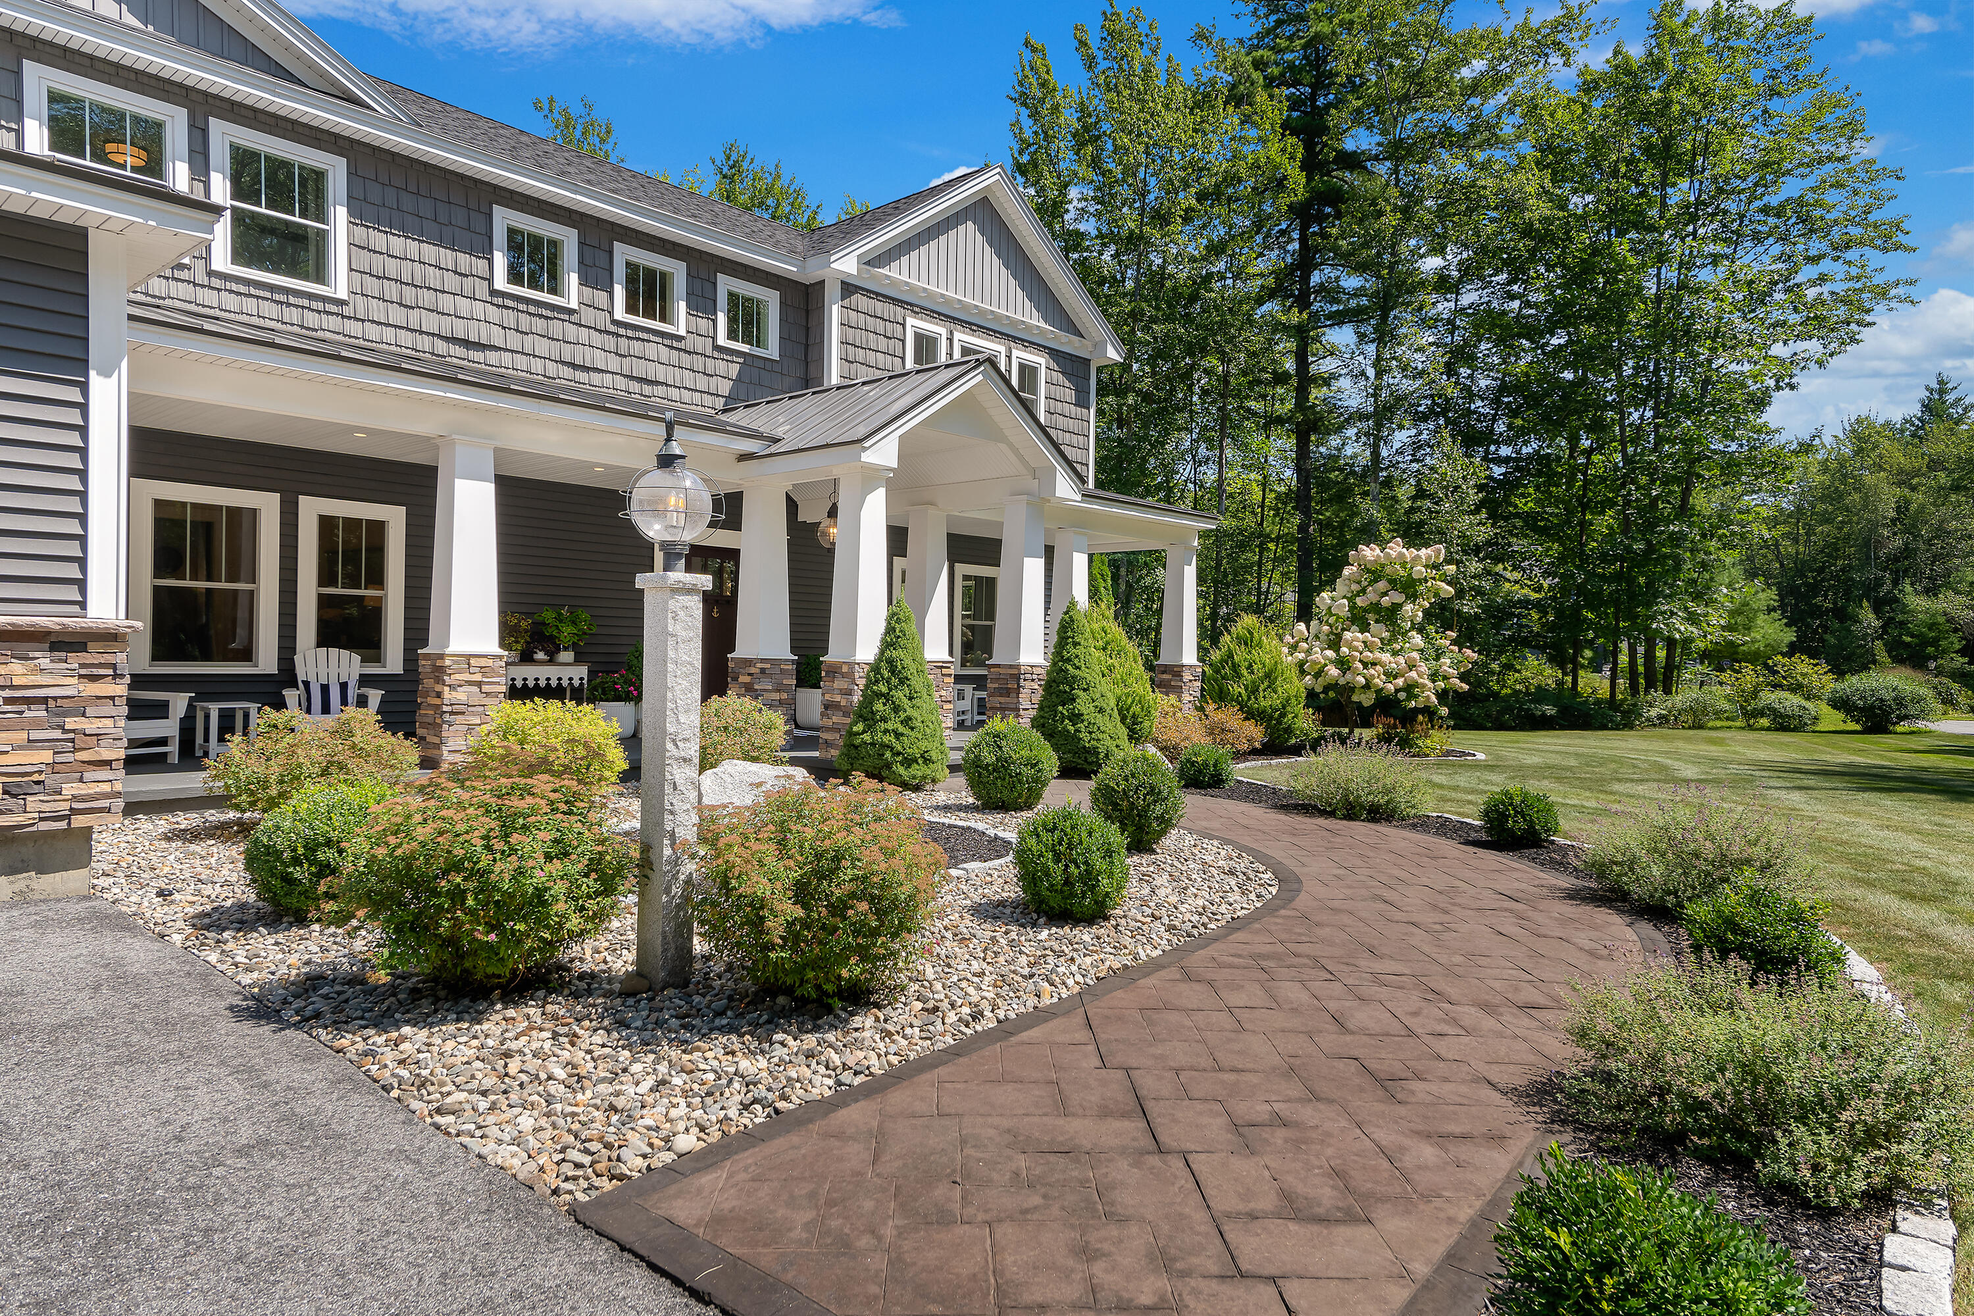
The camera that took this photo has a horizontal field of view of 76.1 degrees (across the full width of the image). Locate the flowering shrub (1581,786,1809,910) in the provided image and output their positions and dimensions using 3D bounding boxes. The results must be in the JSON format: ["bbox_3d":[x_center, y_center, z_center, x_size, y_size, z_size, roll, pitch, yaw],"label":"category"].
[{"bbox_3d":[3.838,1.000,6.848,1.100,0.608,1.000,0,0,29],"label":"flowering shrub"}]

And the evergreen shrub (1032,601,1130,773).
[{"bbox_3d":[0.908,0.275,12.394,0.970,1.673,0.950,1,0,4],"label":"evergreen shrub"}]

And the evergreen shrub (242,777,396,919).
[{"bbox_3d":[-3.023,0.839,5.748,0.650,0.595,0.650,1,0,-28],"label":"evergreen shrub"}]

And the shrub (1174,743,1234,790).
[{"bbox_3d":[1.955,0.961,11.300,0.520,0.400,0.520,0,0,0],"label":"shrub"}]

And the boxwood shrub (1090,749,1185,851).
[{"bbox_3d":[0.956,0.891,8.048,0.610,0.619,0.610,1,0,7],"label":"boxwood shrub"}]

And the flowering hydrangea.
[{"bbox_3d":[5.229,-0.288,16.800,2.580,2.600,2.400,0,0,0],"label":"flowering hydrangea"}]

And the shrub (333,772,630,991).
[{"bbox_3d":[-1.905,0.810,4.847,1.050,0.753,1.000,1,0,-21],"label":"shrub"}]

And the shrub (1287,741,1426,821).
[{"bbox_3d":[2.753,0.908,9.400,1.020,0.540,0.950,0,0,0],"label":"shrub"}]

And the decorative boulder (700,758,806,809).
[{"bbox_3d":[-1.741,0.943,9.449,0.870,0.360,0.650,1,0,-10],"label":"decorative boulder"}]

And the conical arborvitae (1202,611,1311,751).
[{"bbox_3d":[3.459,0.279,16.300,1.400,1.720,1.400,0,0,0],"label":"conical arborvitae"}]

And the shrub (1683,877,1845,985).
[{"bbox_3d":[3.261,1.120,5.299,0.590,0.398,0.560,0,0,32],"label":"shrub"}]

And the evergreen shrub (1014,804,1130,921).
[{"bbox_3d":[0.400,0.972,5.950,0.540,0.530,0.540,0,0,0],"label":"evergreen shrub"}]

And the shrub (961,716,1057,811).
[{"bbox_3d":[0.159,0.785,9.300,0.710,0.680,0.700,0,0,0],"label":"shrub"}]

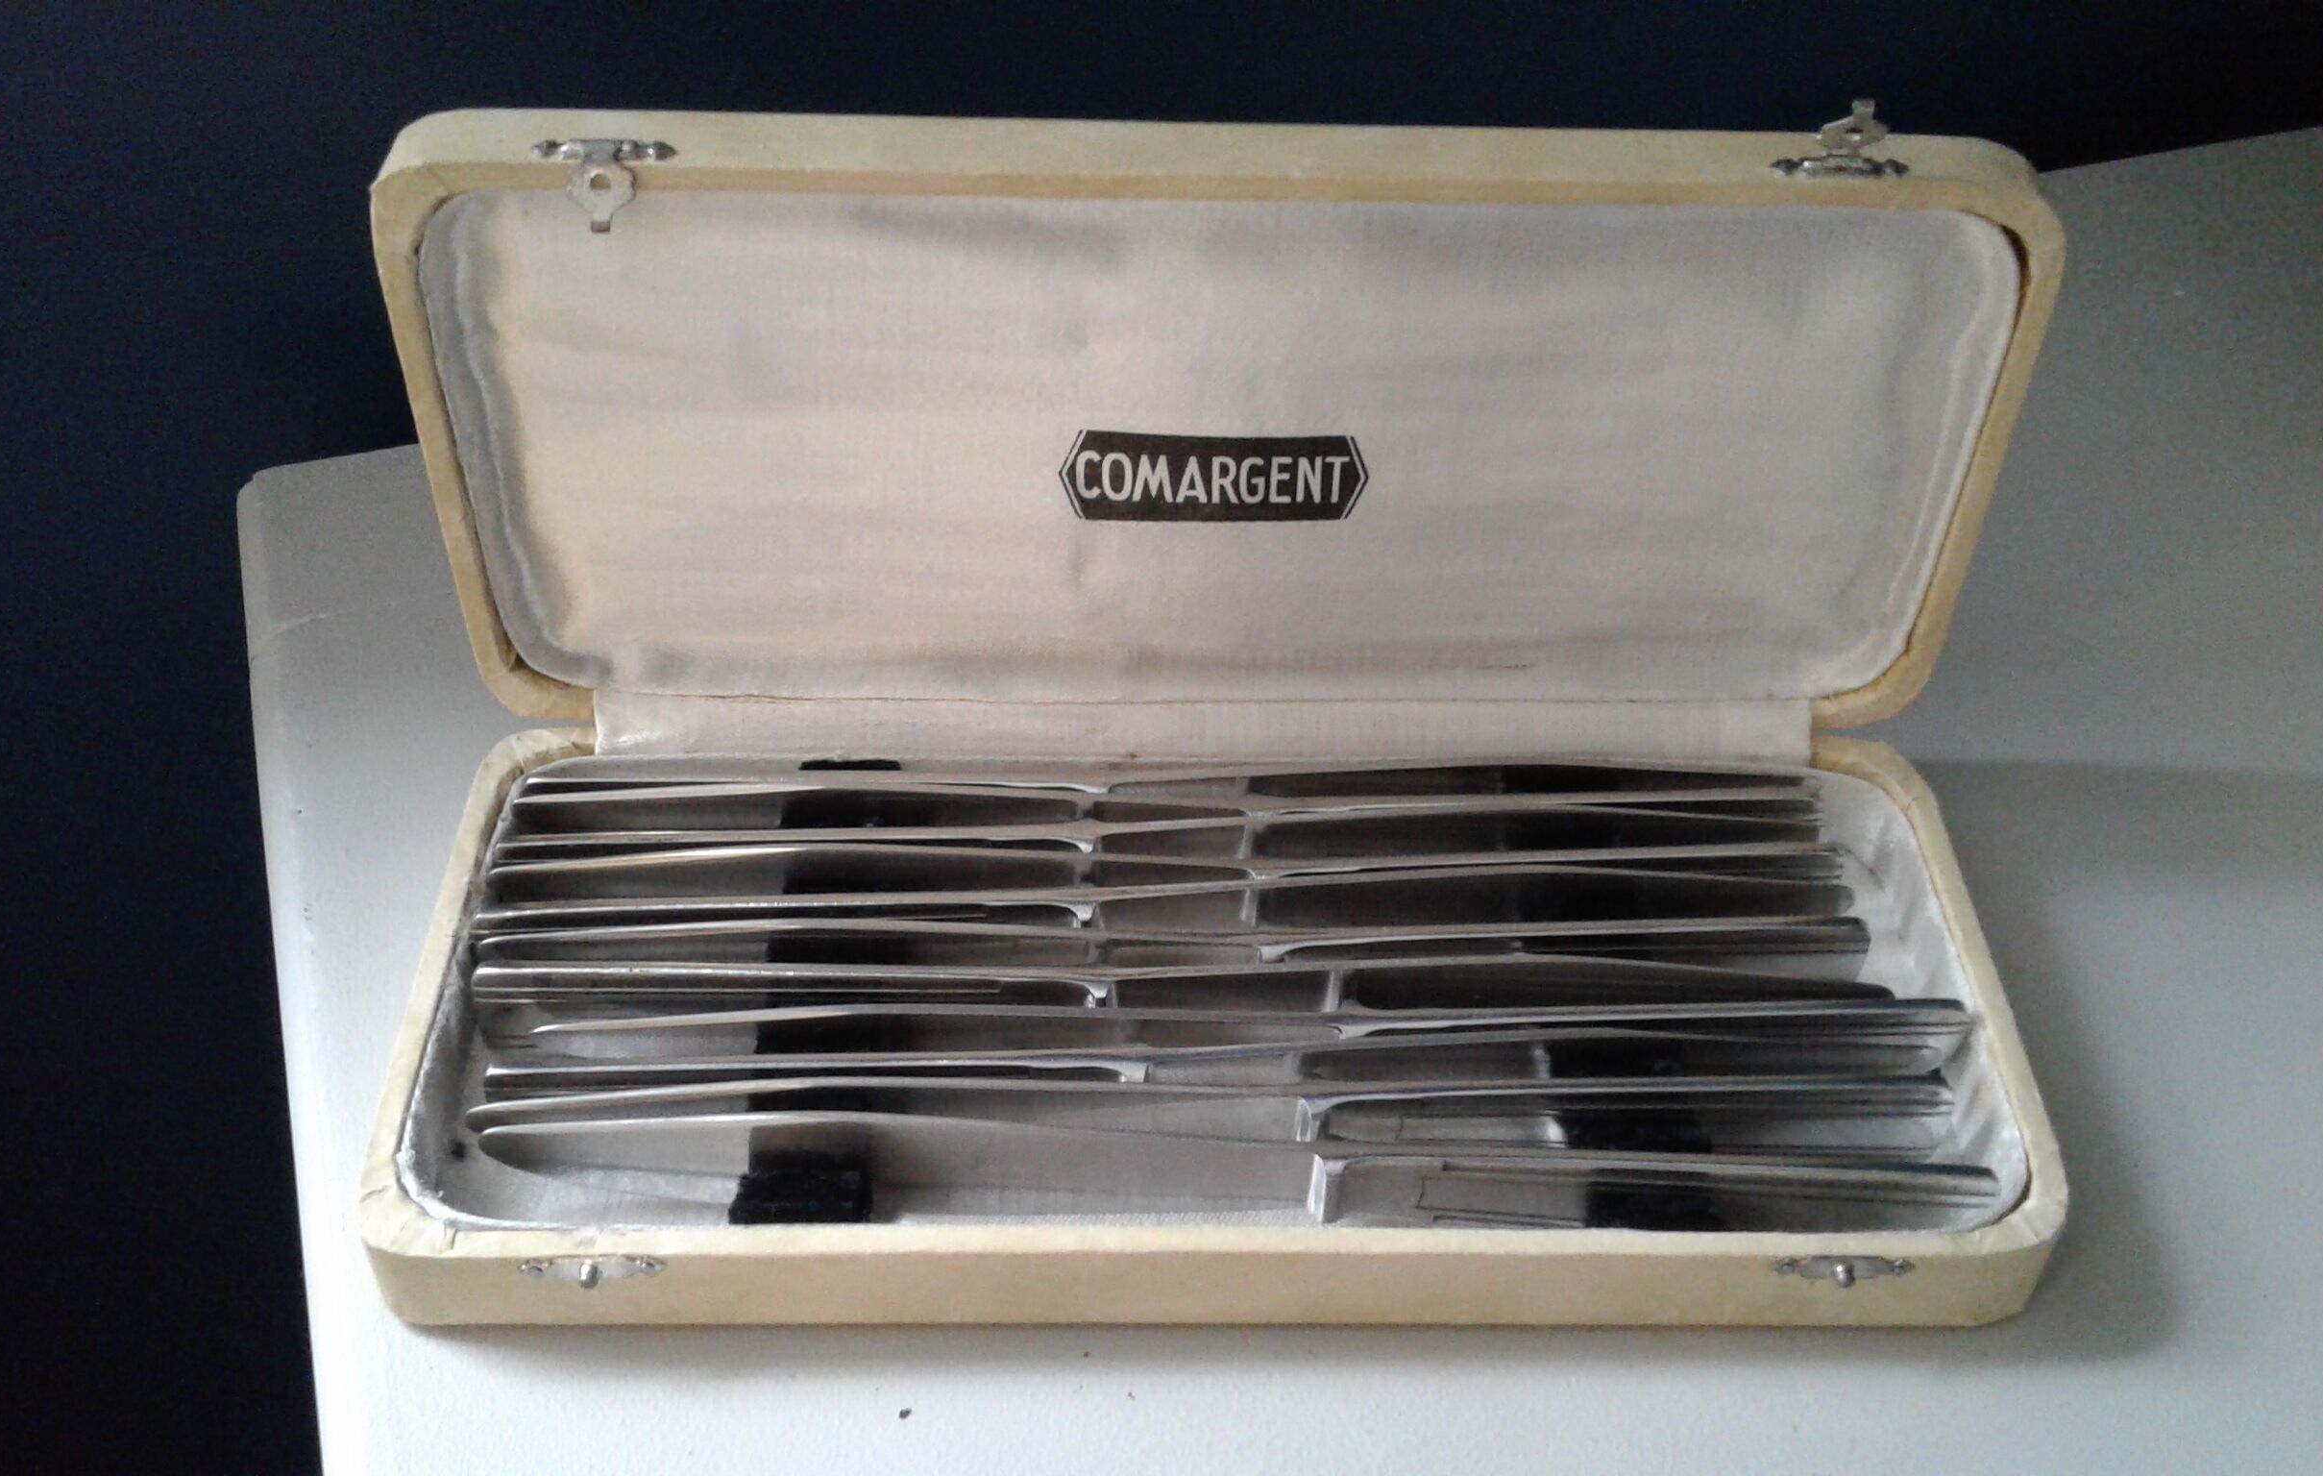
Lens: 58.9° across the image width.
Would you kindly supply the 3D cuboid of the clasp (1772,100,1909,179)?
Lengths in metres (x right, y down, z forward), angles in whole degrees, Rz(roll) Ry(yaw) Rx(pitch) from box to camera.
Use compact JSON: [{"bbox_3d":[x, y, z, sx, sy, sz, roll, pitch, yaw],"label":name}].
[{"bbox_3d":[0.105,-0.092,0.313,0.021,0.013,0.009,0,39,-1],"label":"clasp"}]

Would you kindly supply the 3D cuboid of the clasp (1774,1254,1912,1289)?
[{"bbox_3d":[0.104,0.082,0.312,0.021,0.007,0.003,0,47,-1],"label":"clasp"}]

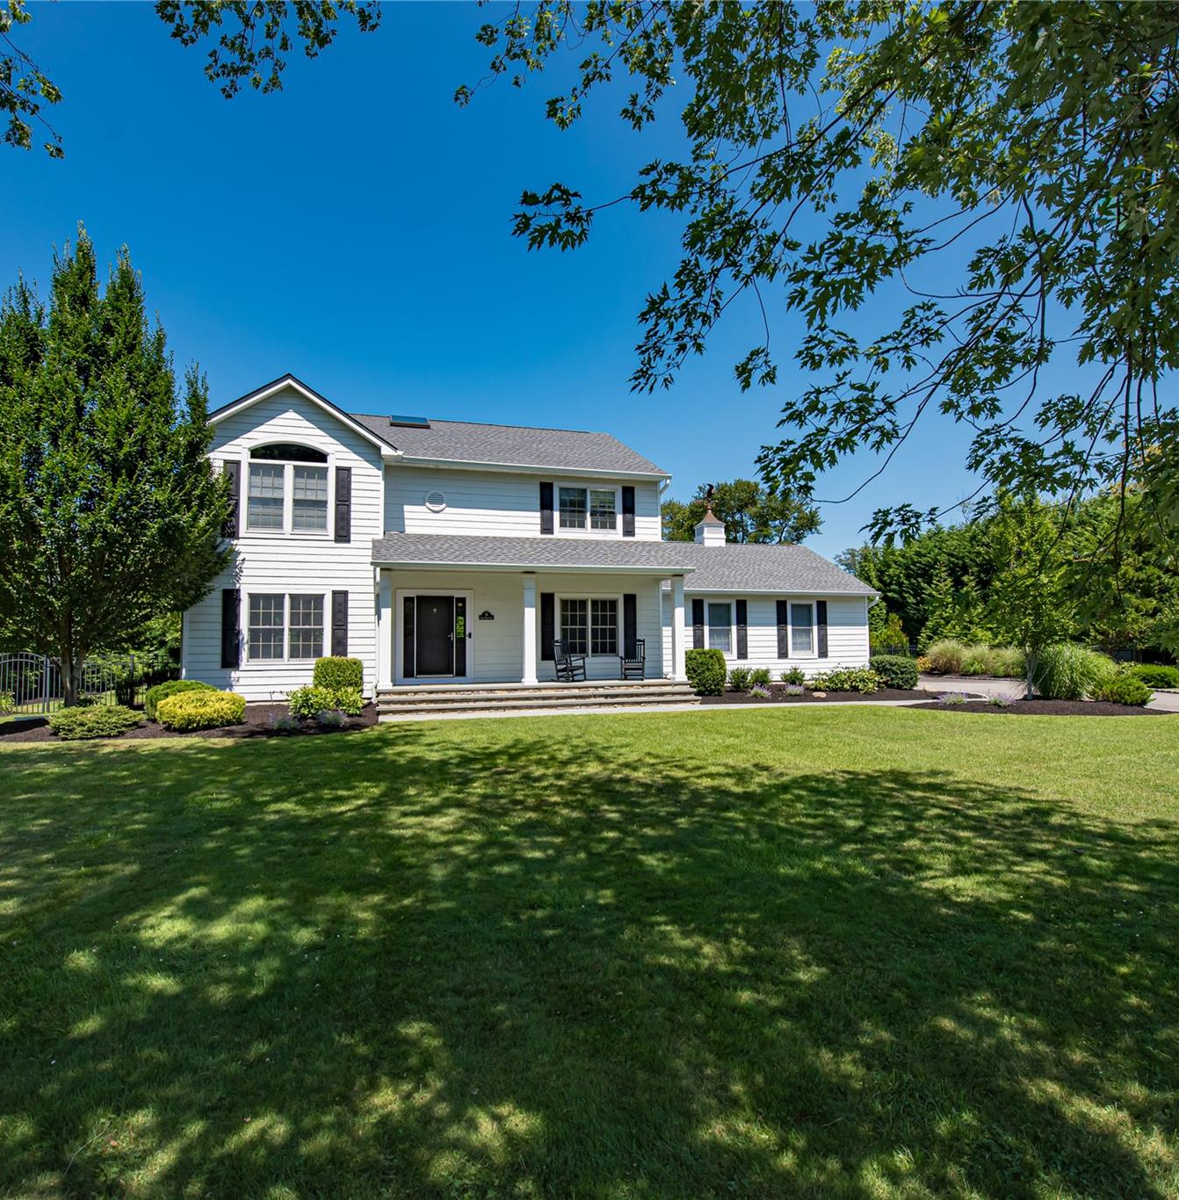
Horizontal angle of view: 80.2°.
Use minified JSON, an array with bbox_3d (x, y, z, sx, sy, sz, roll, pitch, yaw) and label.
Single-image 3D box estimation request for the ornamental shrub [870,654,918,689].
[{"bbox_3d":[8.851,2.047,20.300,1.300,0.980,1.200,-2,-4,23],"label":"ornamental shrub"}]

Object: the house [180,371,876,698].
[{"bbox_3d":[-1.202,-1.598,23.151,20.000,8.750,12.000,1,-3,-17],"label":"house"}]

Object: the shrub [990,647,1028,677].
[{"bbox_3d":[15.594,2.258,26.000,1.300,1.150,1.250,-2,-4,31],"label":"shrub"}]

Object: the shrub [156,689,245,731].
[{"bbox_3d":[-7.569,2.092,13.600,1.520,0.690,1.450,1,-3,-17],"label":"shrub"}]

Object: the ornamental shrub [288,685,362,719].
[{"bbox_3d":[-5.477,2.066,14.500,1.400,0.620,0.950,1,-3,-17],"label":"ornamental shrub"}]

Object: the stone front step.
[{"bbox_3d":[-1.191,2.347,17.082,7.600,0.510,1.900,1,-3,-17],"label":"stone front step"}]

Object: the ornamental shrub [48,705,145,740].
[{"bbox_3d":[-8.275,2.009,11.750,1.350,0.500,1.250,2,-4,-35],"label":"ornamental shrub"}]

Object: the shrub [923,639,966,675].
[{"bbox_3d":[14.081,2.243,27.700,1.500,1.400,1.400,-2,-4,27],"label":"shrub"}]

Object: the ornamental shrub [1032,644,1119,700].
[{"bbox_3d":[11.836,1.724,17.050,1.700,1.300,1.600,-3,-4,35],"label":"ornamental shrub"}]

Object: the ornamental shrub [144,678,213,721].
[{"bbox_3d":[-8.565,2.071,14.700,1.450,0.720,1.400,1,-3,-17],"label":"ornamental shrub"}]

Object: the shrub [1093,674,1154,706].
[{"bbox_3d":[12.734,2.122,16.700,1.220,0.670,1.200,1,-3,-17],"label":"shrub"}]

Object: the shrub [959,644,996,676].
[{"bbox_3d":[15.527,2.387,28.000,1.300,1.200,1.300,1,-3,-17],"label":"shrub"}]

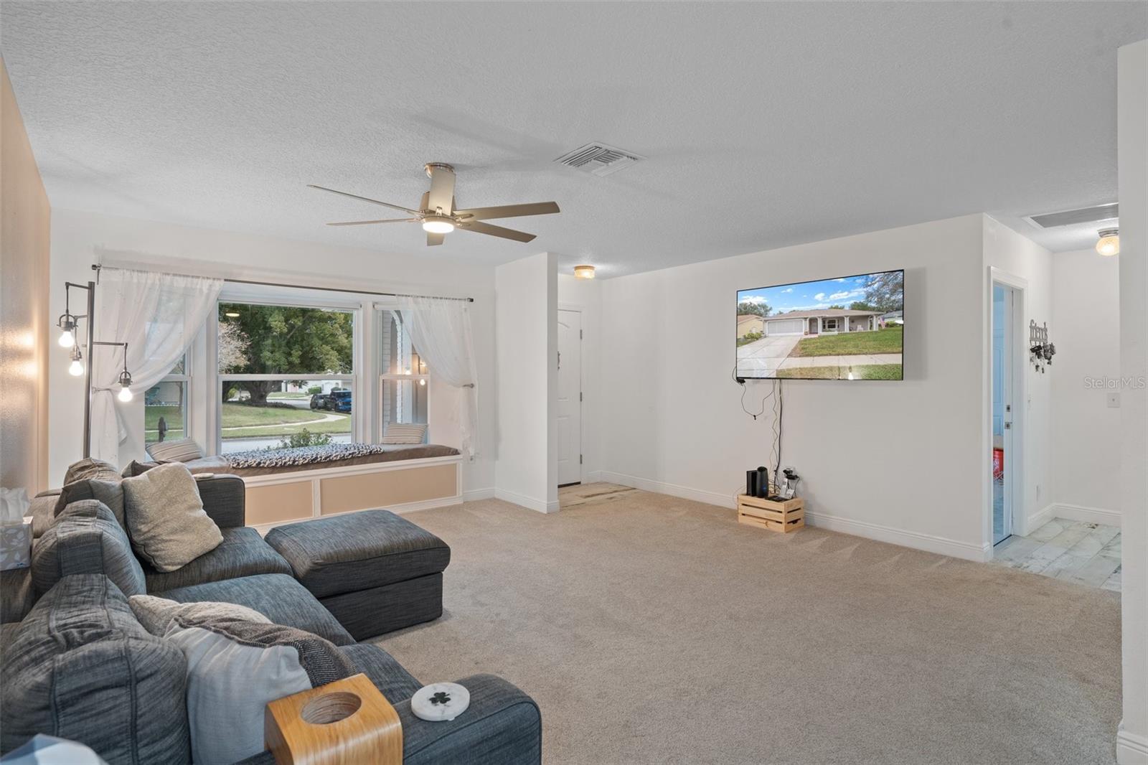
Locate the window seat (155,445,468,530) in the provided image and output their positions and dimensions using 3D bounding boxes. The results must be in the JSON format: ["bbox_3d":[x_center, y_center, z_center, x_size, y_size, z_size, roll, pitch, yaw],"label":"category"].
[{"bbox_3d":[-2.397,0.936,4.898,2.720,0.600,0.630,-1,1,-38],"label":"window seat"}]

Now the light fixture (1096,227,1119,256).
[{"bbox_3d":[4.195,-1.096,4.235,0.170,0.185,0.170,-1,1,-38],"label":"light fixture"}]

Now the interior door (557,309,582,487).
[{"bbox_3d":[-0.269,0.180,6.122,0.910,2.030,0.045,-1,1,-38],"label":"interior door"}]

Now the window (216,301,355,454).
[{"bbox_3d":[-2.762,-0.048,5.294,1.234,1.428,0.082,-1,1,-41],"label":"window"}]

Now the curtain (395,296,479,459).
[{"bbox_3d":[-1.309,-0.029,5.249,0.860,1.630,0.120,-1,1,-38],"label":"curtain"}]

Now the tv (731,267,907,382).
[{"bbox_3d":[2.036,-0.443,4.614,0.065,0.830,1.420,-1,1,-42],"label":"tv"}]

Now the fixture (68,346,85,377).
[{"bbox_3d":[-3.141,-0.133,3.419,0.077,0.199,0.082,-1,1,-41],"label":"fixture"}]

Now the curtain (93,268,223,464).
[{"bbox_3d":[-2.976,-0.080,3.912,0.740,1.459,0.122,-1,1,-41],"label":"curtain"}]

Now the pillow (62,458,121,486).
[{"bbox_3d":[-2.760,0.675,3.100,0.220,0.440,0.500,-1,1,-41],"label":"pillow"}]

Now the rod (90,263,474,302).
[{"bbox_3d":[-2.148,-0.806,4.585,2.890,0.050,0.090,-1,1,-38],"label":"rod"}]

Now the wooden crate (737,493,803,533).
[{"bbox_3d":[1.739,1.128,4.778,0.311,0.245,0.444,-1,1,-41],"label":"wooden crate"}]

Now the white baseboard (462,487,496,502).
[{"bbox_3d":[-0.998,1.190,5.750,0.377,0.128,0.020,-1,1,-41],"label":"white baseboard"}]

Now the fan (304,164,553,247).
[{"bbox_3d":[-0.757,-1.022,3.063,1.418,0.377,1.357,-1,1,-41],"label":"fan"}]

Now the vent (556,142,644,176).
[{"bbox_3d":[0.138,-1.198,2.956,0.357,0.031,0.342,-1,1,-41],"label":"vent"}]

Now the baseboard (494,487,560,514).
[{"bbox_3d":[-0.508,1.190,5.563,0.133,0.128,0.923,-1,1,-41],"label":"baseboard"}]

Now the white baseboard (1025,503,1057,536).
[{"bbox_3d":[4.030,1.174,4.660,0.930,0.133,0.018,-1,1,-38],"label":"white baseboard"}]

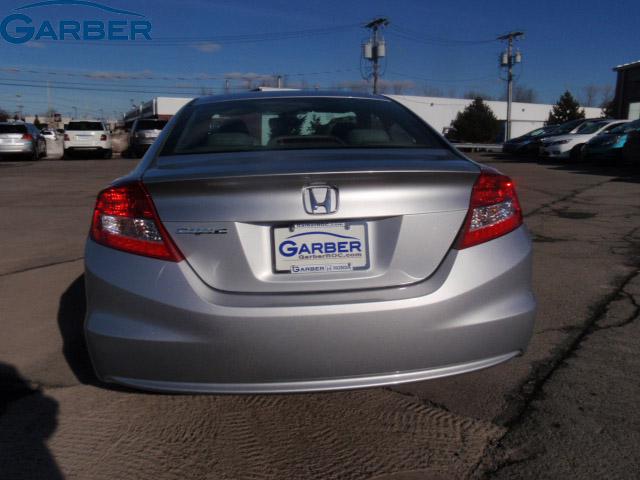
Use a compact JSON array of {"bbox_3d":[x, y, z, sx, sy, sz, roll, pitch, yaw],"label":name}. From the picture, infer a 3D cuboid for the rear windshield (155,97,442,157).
[{"bbox_3d":[-0.092,-0.592,2.549,1.220,0.290,0.930,-2,12,-5],"label":"rear windshield"}]

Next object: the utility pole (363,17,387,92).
[{"bbox_3d":[4.102,-11.534,38.439,0.900,8.929,2.300,-8,14,-29],"label":"utility pole"}]

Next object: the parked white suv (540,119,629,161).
[{"bbox_3d":[10.189,-3.586,18.104,4.450,1.480,1.780,-2,12,-6],"label":"parked white suv"}]

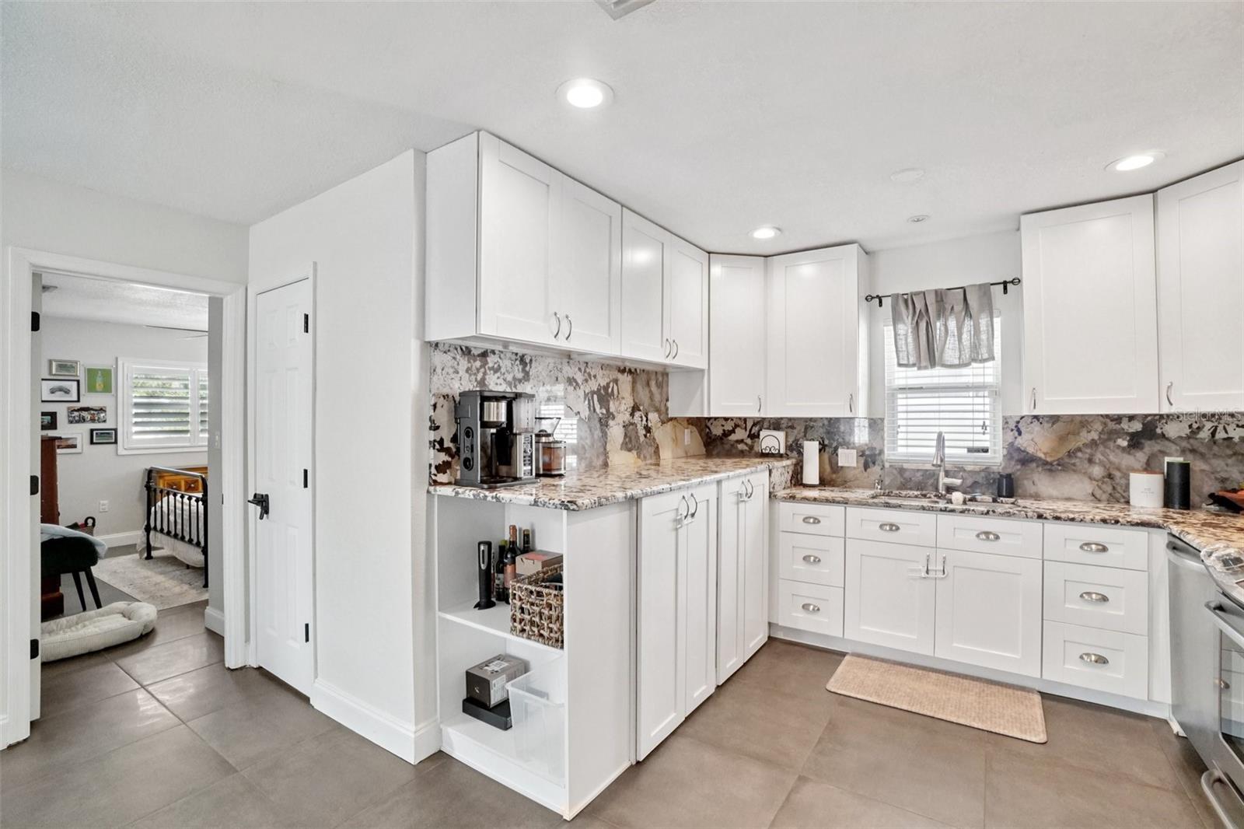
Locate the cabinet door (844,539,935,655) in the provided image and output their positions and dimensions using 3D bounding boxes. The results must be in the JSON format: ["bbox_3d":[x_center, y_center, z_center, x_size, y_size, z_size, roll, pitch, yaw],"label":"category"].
[{"bbox_3d":[1.478,0.995,2.872,0.447,0.577,0.022,0,0,30],"label":"cabinet door"}]

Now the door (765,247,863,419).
[{"bbox_3d":[1.216,-0.514,3.326,0.555,1.055,0.020,0,0,29],"label":"door"}]

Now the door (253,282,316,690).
[{"bbox_3d":[-1.759,0.374,2.706,0.575,2.030,0.045,-1,-1,33],"label":"door"}]

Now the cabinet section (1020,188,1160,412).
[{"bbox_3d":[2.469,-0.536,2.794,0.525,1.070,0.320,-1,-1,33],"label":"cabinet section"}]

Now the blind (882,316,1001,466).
[{"bbox_3d":[1.991,-0.136,3.238,0.620,0.930,0.090,-1,-1,33],"label":"blind"}]

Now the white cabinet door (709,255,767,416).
[{"bbox_3d":[0.754,-0.510,3.392,0.395,1.053,0.025,0,-1,-10],"label":"white cabinet door"}]

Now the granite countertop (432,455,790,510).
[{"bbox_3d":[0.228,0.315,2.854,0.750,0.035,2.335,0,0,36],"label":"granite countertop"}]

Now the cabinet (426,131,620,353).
[{"bbox_3d":[-0.392,-0.672,2.364,0.333,0.764,0.884,0,0,36],"label":"cabinet"}]

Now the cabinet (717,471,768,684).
[{"bbox_3d":[0.456,0.858,3.084,0.610,1.050,0.675,0,0,36],"label":"cabinet"}]

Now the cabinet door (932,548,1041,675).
[{"bbox_3d":[1.867,0.999,2.651,0.442,0.574,0.020,0,0,29],"label":"cabinet door"}]

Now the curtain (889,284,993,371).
[{"bbox_3d":[1.957,-0.529,3.173,0.550,0.490,0.080,-1,-1,33],"label":"curtain"}]

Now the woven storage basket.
[{"bbox_3d":[-0.223,0.722,1.998,0.255,0.205,0.310,-1,-1,33],"label":"woven storage basket"}]

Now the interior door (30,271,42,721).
[{"bbox_3d":[-2.942,0.360,2.543,0.740,2.020,0.035,0,0,35],"label":"interior door"}]

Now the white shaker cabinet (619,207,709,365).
[{"bbox_3d":[0.154,-0.676,3.134,0.325,0.760,0.930,-1,-1,37],"label":"white shaker cabinet"}]

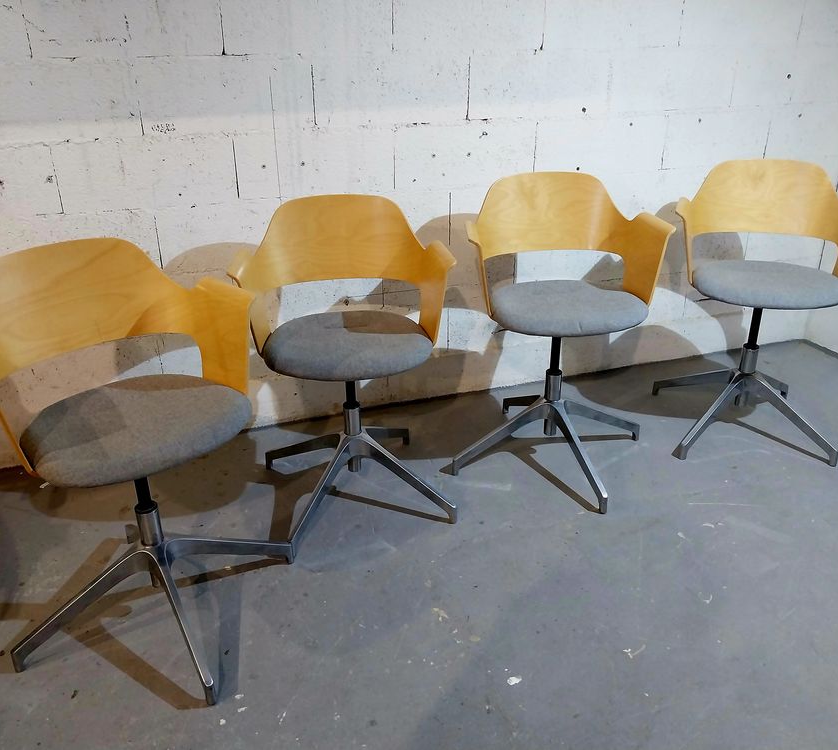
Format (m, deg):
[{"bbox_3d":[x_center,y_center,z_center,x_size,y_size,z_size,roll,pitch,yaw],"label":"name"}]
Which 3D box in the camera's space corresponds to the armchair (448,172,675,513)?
[{"bbox_3d":[0.418,-0.128,2.271,0.673,0.878,0.673,-4,25,-6],"label":"armchair"}]

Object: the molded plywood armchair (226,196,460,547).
[{"bbox_3d":[-0.196,-0.023,2.102,0.587,0.850,0.575,-4,25,-6],"label":"molded plywood armchair"}]

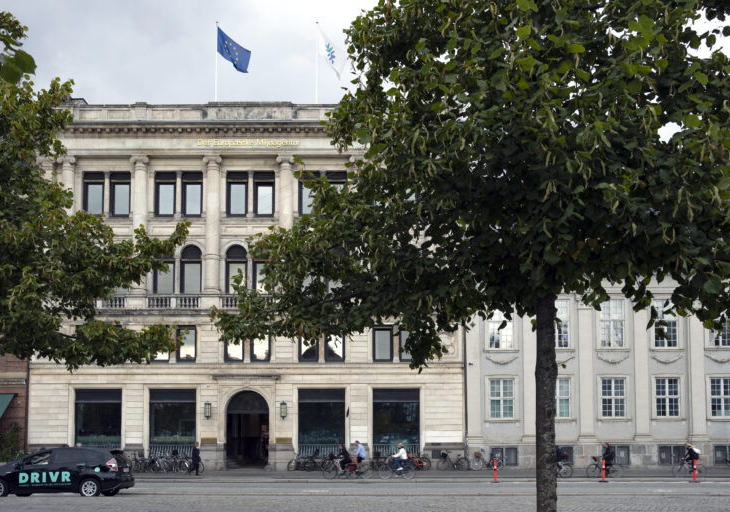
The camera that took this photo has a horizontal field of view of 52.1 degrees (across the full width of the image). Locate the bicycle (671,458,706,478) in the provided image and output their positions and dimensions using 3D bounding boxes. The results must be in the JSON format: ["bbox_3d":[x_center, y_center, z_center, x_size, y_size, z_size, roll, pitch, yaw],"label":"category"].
[{"bbox_3d":[16.386,10.715,37.700,1.750,1.050,0.580,0,-3,0],"label":"bicycle"}]

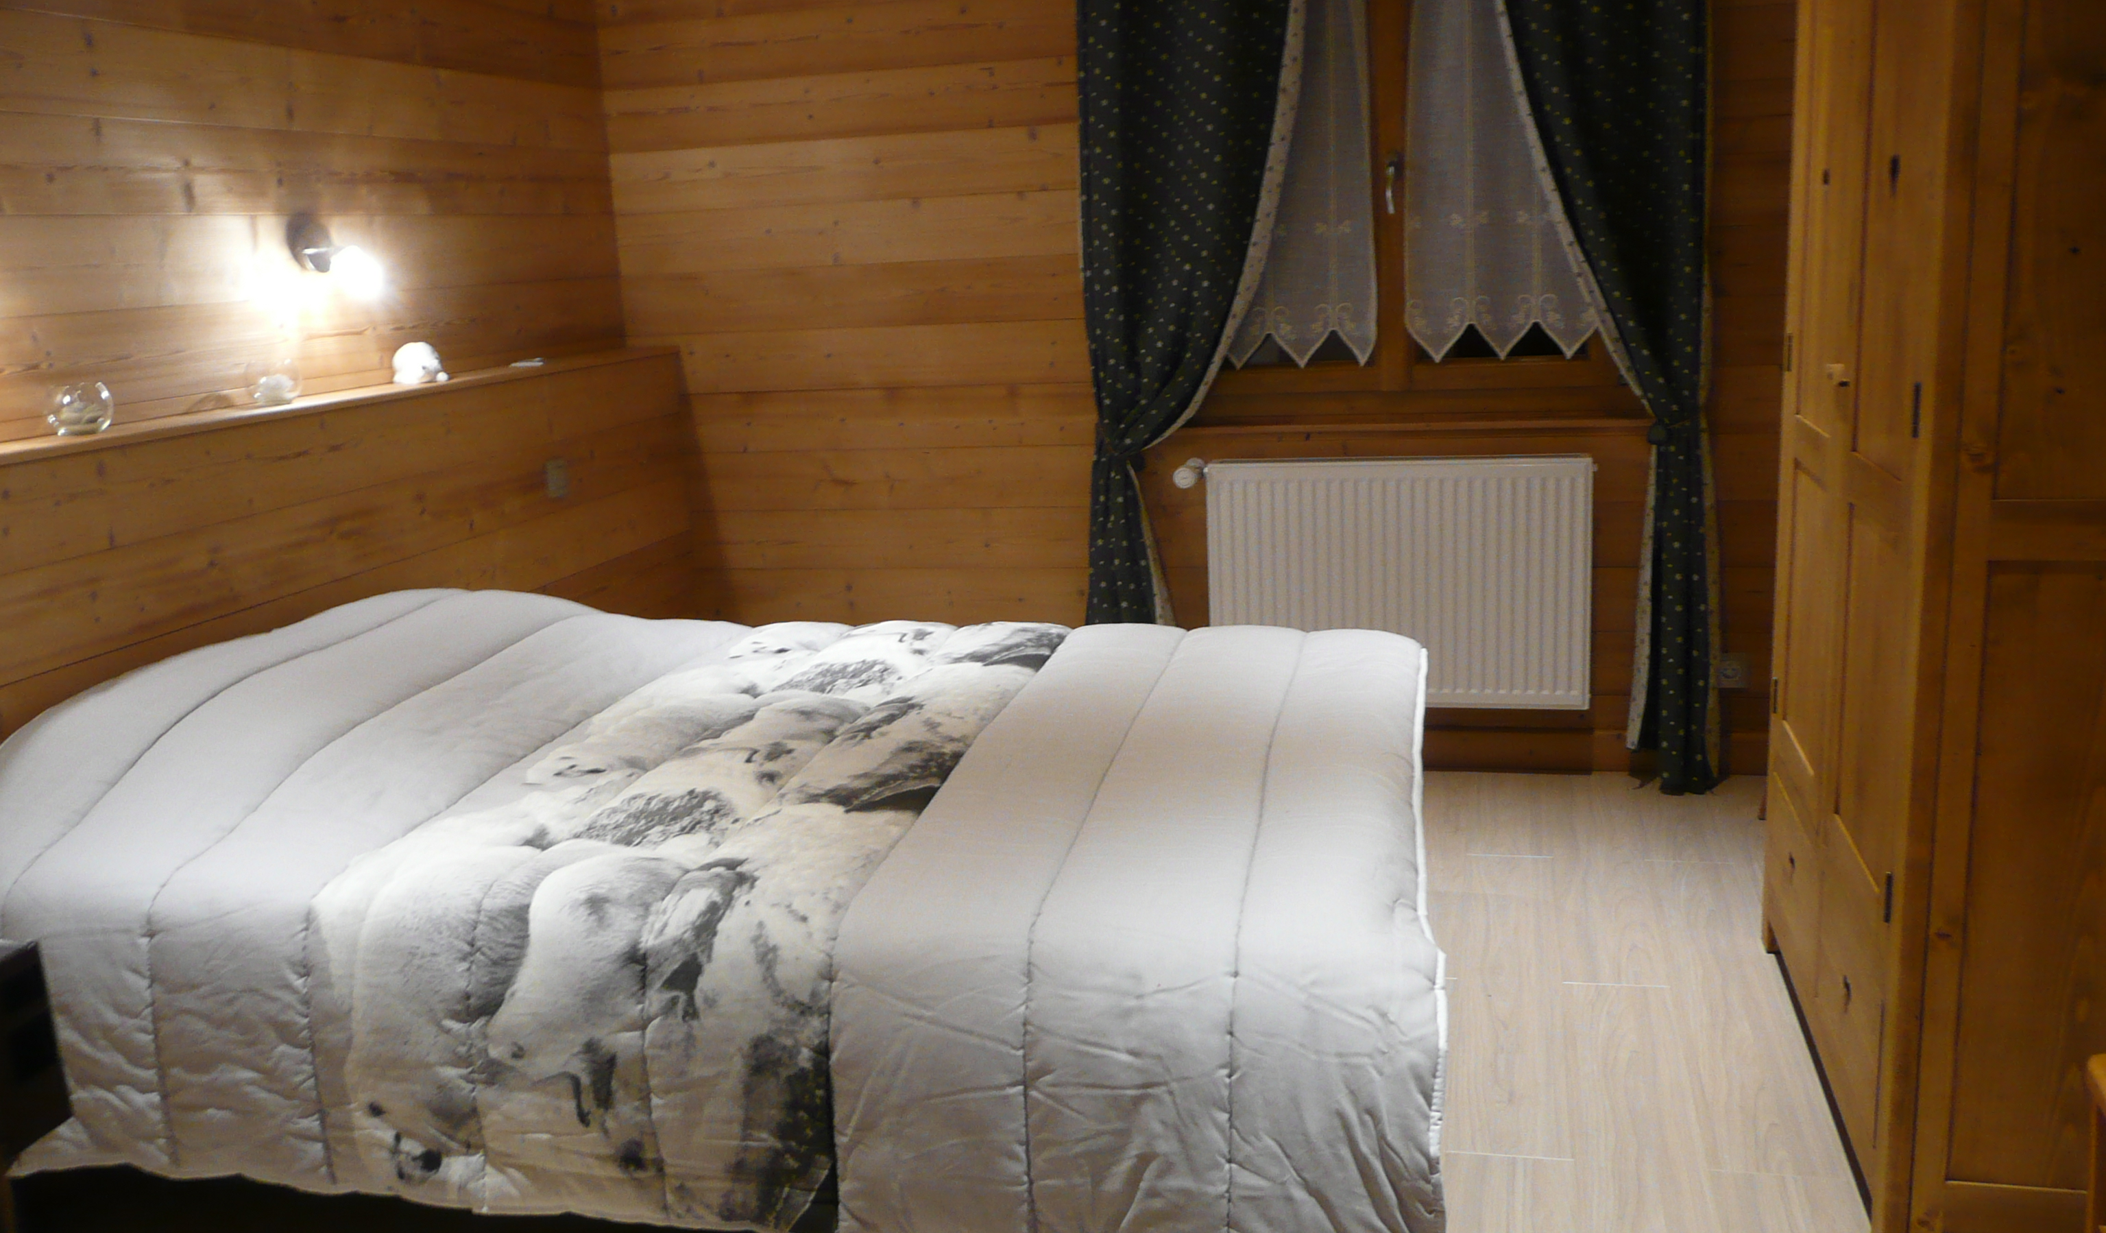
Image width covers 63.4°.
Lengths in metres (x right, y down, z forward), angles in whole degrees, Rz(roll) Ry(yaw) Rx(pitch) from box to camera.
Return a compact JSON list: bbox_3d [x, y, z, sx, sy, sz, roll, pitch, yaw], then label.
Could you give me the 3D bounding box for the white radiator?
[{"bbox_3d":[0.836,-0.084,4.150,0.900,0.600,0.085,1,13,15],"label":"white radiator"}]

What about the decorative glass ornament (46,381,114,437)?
[{"bbox_3d":[-1.590,-0.339,2.785,0.098,0.084,0.098,1,13,15],"label":"decorative glass ornament"}]

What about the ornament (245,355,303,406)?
[{"bbox_3d":[-1.470,-0.444,3.221,0.099,0.087,0.099,1,13,15],"label":"ornament"}]

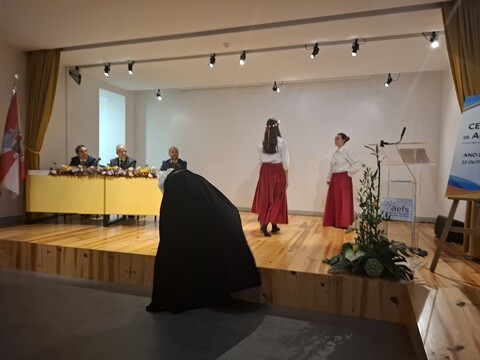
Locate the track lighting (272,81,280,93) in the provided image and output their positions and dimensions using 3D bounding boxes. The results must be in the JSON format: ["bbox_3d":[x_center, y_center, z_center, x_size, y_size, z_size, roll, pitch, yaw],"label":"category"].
[{"bbox_3d":[0.721,-1.828,6.267,0.120,0.220,0.150,-1,3,-37],"label":"track lighting"}]

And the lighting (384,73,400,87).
[{"bbox_3d":[2.645,-1.764,5.642,0.160,0.240,0.120,-1,3,-41],"label":"lighting"}]

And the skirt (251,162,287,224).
[{"bbox_3d":[0.435,0.164,4.444,0.480,0.820,0.460,2,3,18],"label":"skirt"}]

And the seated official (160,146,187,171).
[{"bbox_3d":[-1.096,0.073,5.218,0.500,1.250,0.700,0,3,-3],"label":"seated official"}]

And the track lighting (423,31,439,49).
[{"bbox_3d":[2.288,-1.683,3.820,0.150,0.200,0.150,2,3,23],"label":"track lighting"}]

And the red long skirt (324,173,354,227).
[{"bbox_3d":[1.614,0.317,5.191,0.460,0.900,0.490,1,2,0],"label":"red long skirt"}]

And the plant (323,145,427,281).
[{"bbox_3d":[1.239,0.255,3.008,0.840,1.170,0.680,1,3,17],"label":"plant"}]

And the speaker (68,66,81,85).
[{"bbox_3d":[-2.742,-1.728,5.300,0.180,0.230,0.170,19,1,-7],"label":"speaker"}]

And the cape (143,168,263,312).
[{"bbox_3d":[-0.320,0.547,3.058,0.860,1.270,0.660,3,3,37],"label":"cape"}]

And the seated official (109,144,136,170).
[{"bbox_3d":[-2.001,0.044,5.402,0.500,1.270,0.700,0,3,-6],"label":"seated official"}]

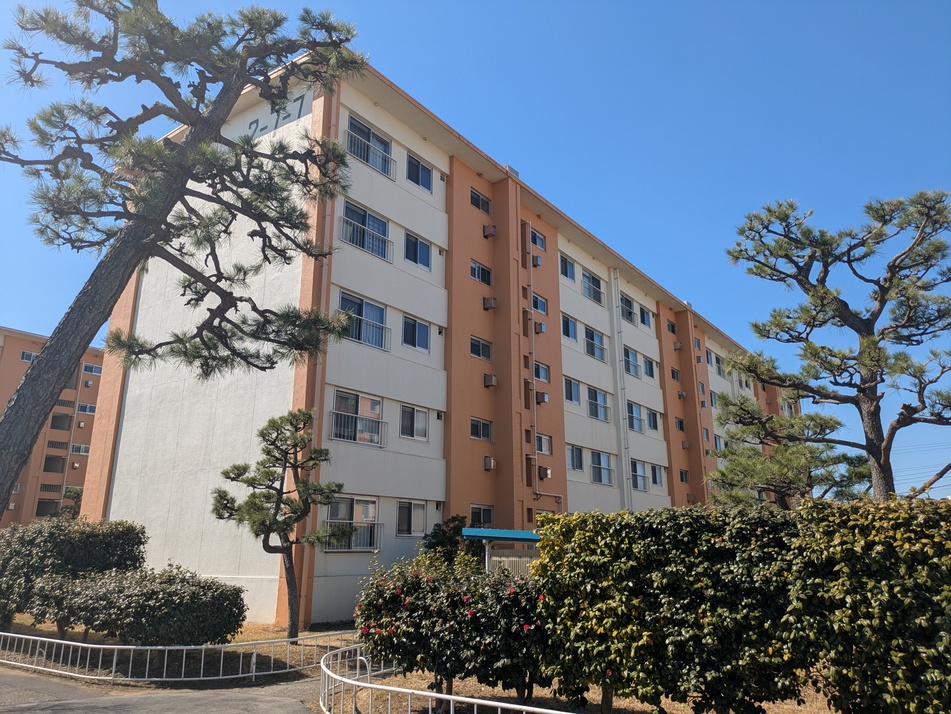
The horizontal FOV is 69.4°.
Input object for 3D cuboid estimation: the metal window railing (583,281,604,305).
[{"bbox_3d":[5.158,-2.749,30.286,0.132,0.715,2.013,-12,-20,35],"label":"metal window railing"}]

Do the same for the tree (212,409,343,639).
[{"bbox_3d":[-3.484,2.975,12.441,2.481,4.132,2.283,4,-16,-13],"label":"tree"}]

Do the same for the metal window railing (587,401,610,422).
[{"bbox_3d":[5.168,2.329,28.842,0.132,0.715,2.013,-12,-20,35],"label":"metal window railing"}]

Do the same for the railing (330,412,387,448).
[{"bbox_3d":[-2.991,1.892,17.605,0.132,0.715,2.013,-12,-20,35],"label":"railing"}]

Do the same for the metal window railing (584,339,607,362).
[{"bbox_3d":[5.163,-0.210,29.564,0.132,0.715,2.013,-12,-20,35],"label":"metal window railing"}]

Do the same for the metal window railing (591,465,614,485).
[{"bbox_3d":[5.173,4.868,28.120,0.132,0.715,2.013,-12,-20,35],"label":"metal window railing"}]

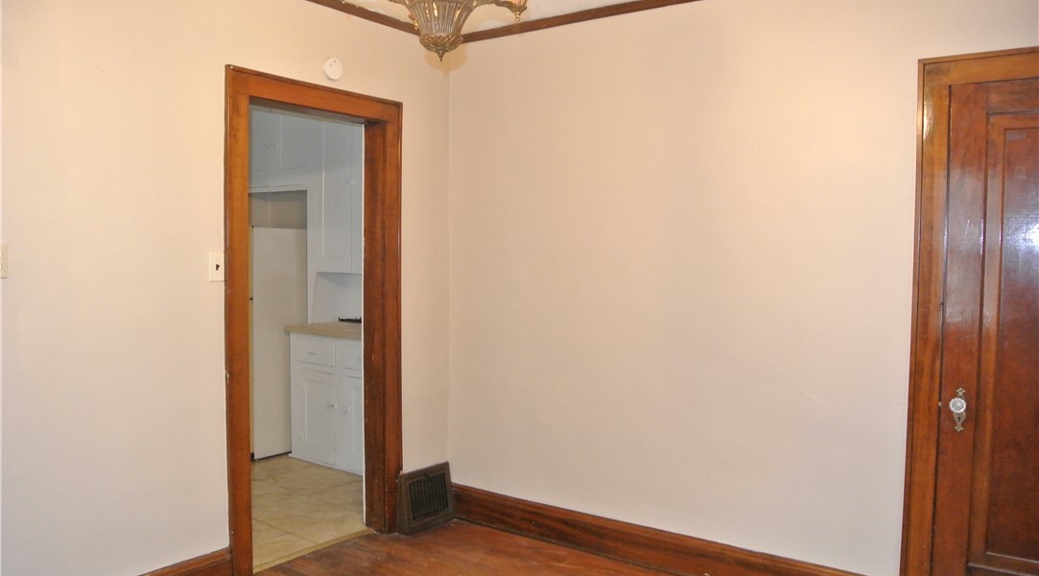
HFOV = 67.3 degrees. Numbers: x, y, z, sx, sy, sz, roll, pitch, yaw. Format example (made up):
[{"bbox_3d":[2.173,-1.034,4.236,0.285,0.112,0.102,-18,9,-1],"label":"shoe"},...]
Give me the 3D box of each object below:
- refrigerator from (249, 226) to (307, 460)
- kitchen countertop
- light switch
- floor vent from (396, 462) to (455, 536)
[{"bbox_3d":[-1.860,0.359,5.627,0.720,1.585,0.750,2,3,36],"label":"refrigerator"},{"bbox_3d":[-0.954,0.293,5.214,1.230,0.050,0.620,2,3,36],"label":"kitchen countertop"},{"bbox_3d":[-1.198,-0.082,3.103,0.017,0.115,0.071,2,3,36],"label":"light switch"},{"bbox_3d":[-0.496,1.087,4.022,0.143,0.265,0.345,2,3,36],"label":"floor vent"}]

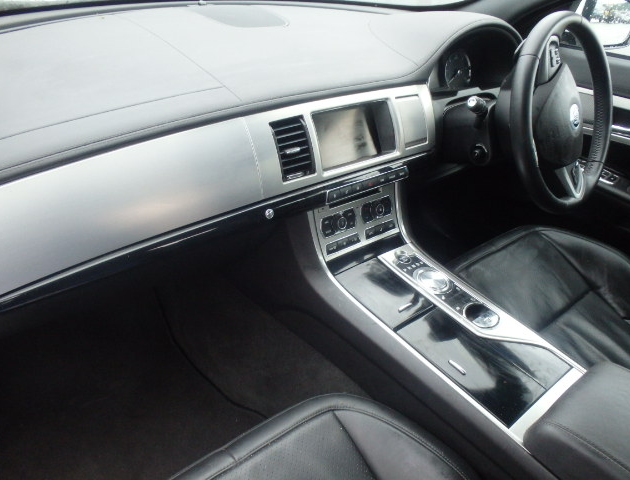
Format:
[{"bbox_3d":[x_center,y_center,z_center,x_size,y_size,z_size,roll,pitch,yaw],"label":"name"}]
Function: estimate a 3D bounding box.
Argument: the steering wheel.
[{"bbox_3d":[0.475,-0.244,1.023,0.380,0.380,0.100,-21,18,-37],"label":"steering wheel"}]

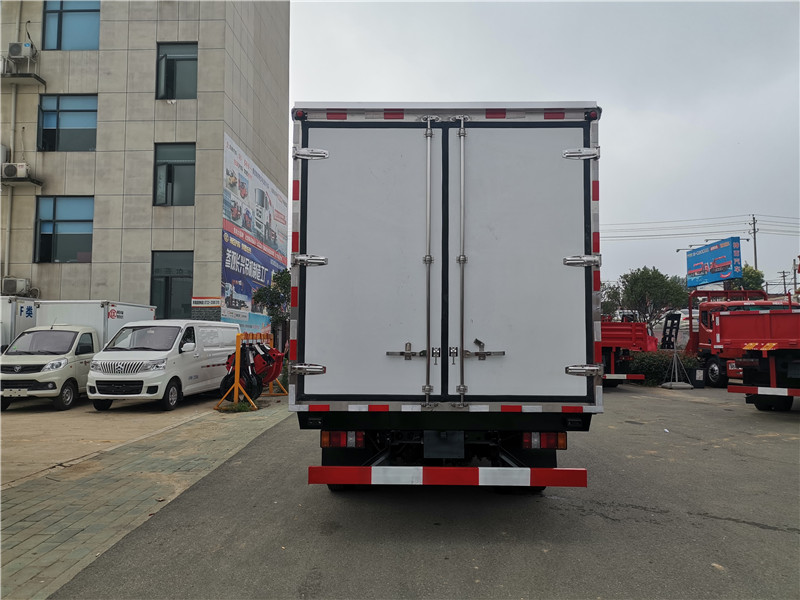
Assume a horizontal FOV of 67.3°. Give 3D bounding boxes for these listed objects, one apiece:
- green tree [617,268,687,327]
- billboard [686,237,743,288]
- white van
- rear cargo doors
[{"bbox_3d":[10.544,0.741,24.952,2.700,4.200,2.700,0,-4,0],"label":"green tree"},{"bbox_3d":[22.375,-2.559,43.053,0.560,2.770,6.100,0,-4,-1],"label":"billboard"},{"bbox_3d":[-5.398,1.459,14.737,1.740,1.990,4.950,0,-4,4],"label":"white van"},{"bbox_3d":[0.334,-0.304,4.504,2.160,2.130,0.120,0,-4,1],"label":"rear cargo doors"}]

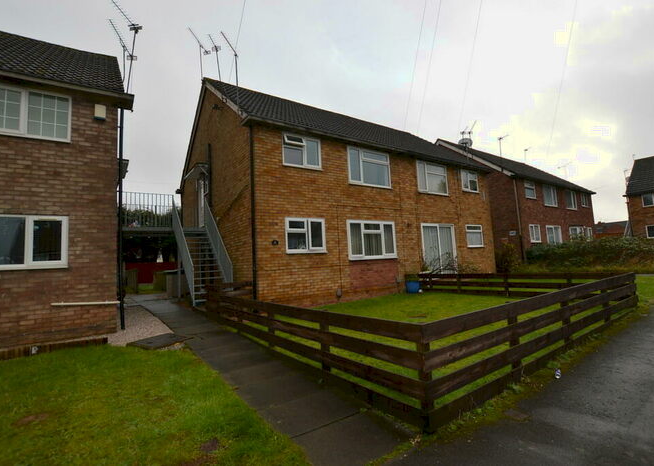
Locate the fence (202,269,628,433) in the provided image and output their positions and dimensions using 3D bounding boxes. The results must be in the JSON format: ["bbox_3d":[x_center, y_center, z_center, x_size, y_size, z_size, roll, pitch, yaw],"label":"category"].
[{"bbox_3d":[1.565,1.468,7.034,6.600,0.860,6.620,0,-6,-35],"label":"fence"}]

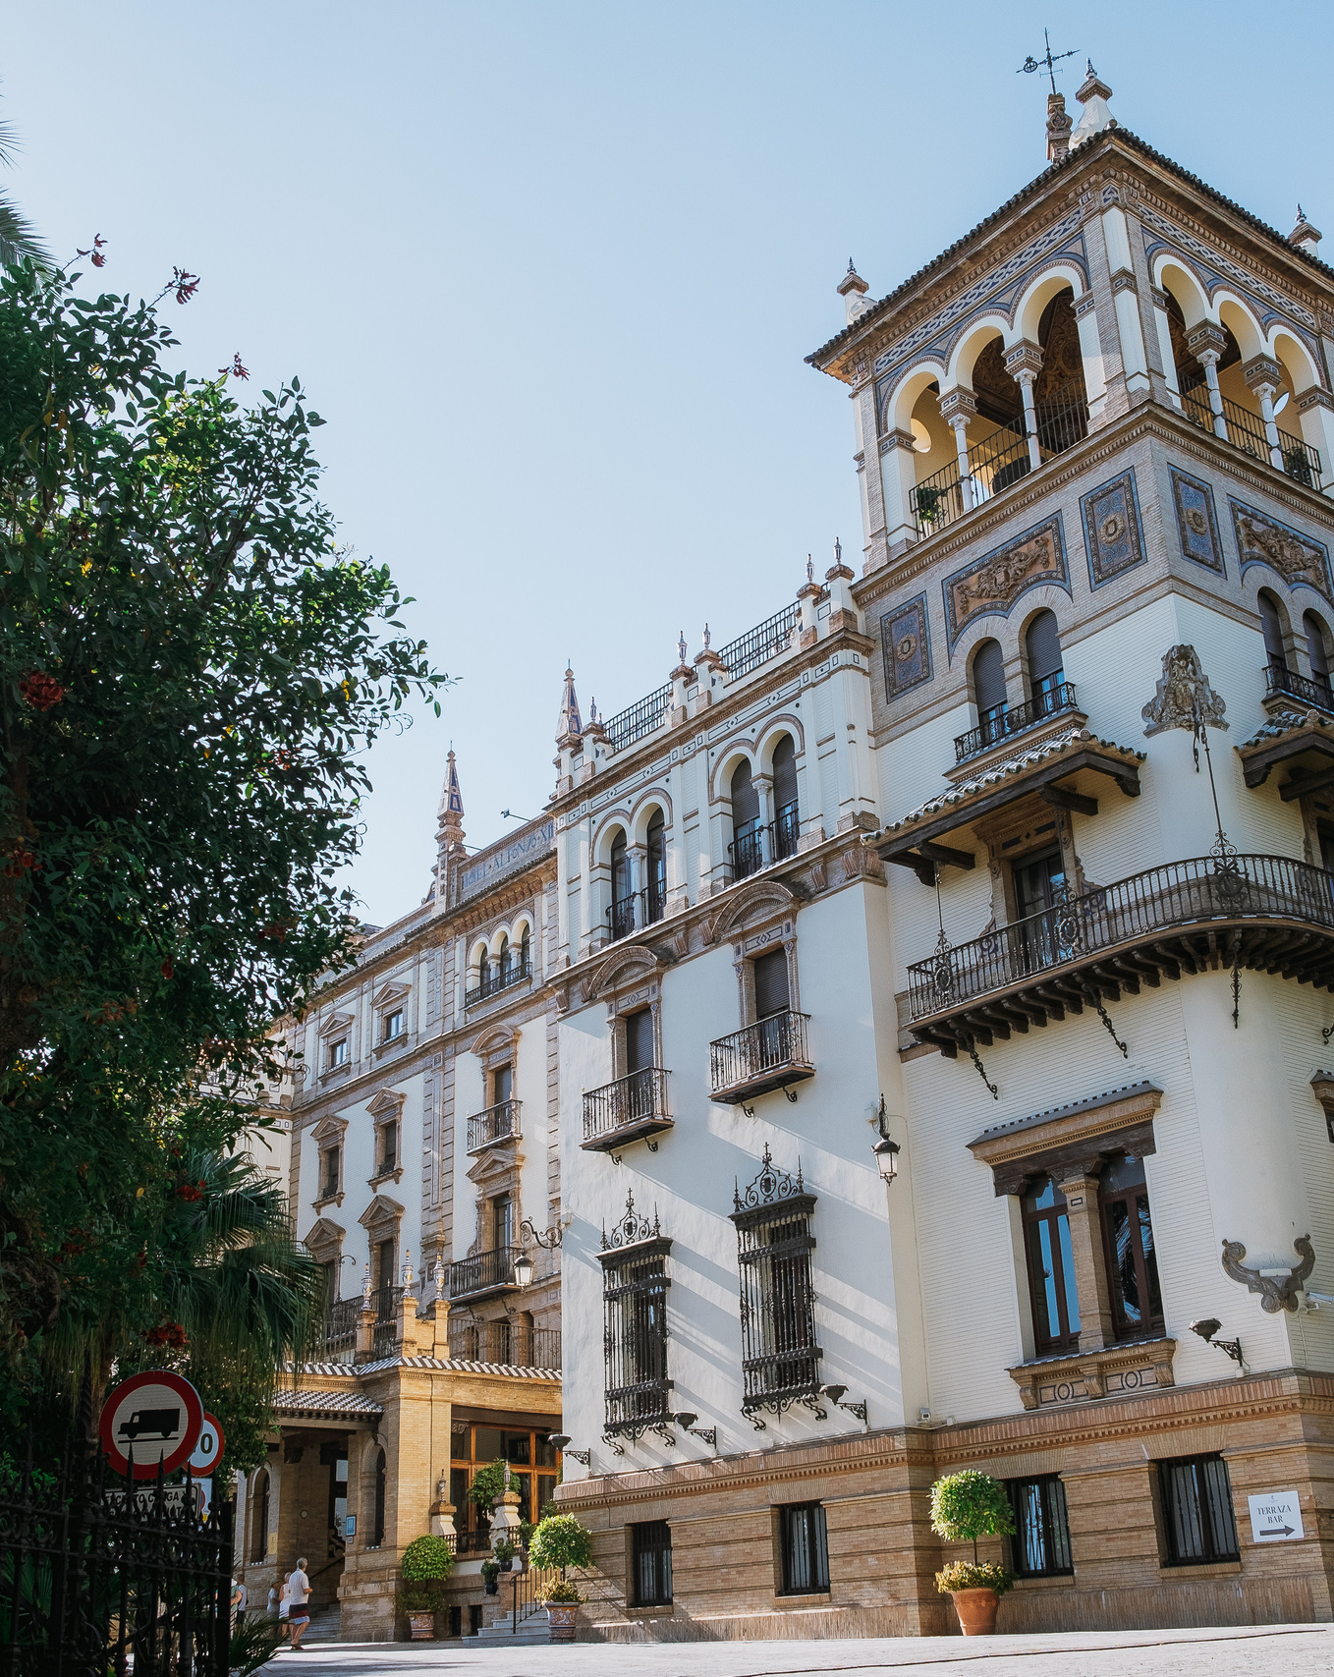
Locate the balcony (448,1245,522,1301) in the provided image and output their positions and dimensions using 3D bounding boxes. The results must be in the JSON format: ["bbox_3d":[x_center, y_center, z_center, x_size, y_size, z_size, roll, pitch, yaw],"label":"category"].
[{"bbox_3d":[-4.950,11.882,51.385,0.550,1.000,2.700,16,-29,-35],"label":"balcony"}]

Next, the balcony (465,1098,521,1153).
[{"bbox_3d":[-4.617,7.760,50.113,0.364,1.070,2.161,16,-29,-35],"label":"balcony"}]

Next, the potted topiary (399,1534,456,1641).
[{"bbox_3d":[-5.432,16.925,42.755,1.280,2.270,1.280,-2,-24,-1],"label":"potted topiary"}]

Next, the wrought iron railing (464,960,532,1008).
[{"bbox_3d":[-4.981,4.418,56.136,0.266,0.554,3.568,16,-29,-35],"label":"wrought iron railing"}]

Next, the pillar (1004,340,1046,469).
[{"bbox_3d":[6.708,-7.857,34.809,0.564,2.716,0.564,16,-29,-35],"label":"pillar"}]

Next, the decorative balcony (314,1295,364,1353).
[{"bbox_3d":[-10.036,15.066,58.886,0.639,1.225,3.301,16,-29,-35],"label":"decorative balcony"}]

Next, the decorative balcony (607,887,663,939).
[{"bbox_3d":[-0.675,1.691,39.914,0.234,1.065,2.077,16,-29,-35],"label":"decorative balcony"}]

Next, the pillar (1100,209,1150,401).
[{"bbox_3d":[8.127,-9.283,33.267,0.405,4.153,0.405,16,-29,-35],"label":"pillar"}]

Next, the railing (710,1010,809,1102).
[{"bbox_3d":[1.602,3.773,32.188,0.567,1.113,2.140,16,-29,-35],"label":"railing"}]

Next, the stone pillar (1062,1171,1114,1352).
[{"bbox_3d":[6.563,6.605,29.188,0.447,2.705,0.501,16,-29,-35],"label":"stone pillar"}]

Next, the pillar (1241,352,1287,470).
[{"bbox_3d":[10.562,-7.267,32.959,0.535,2.408,0.535,16,-29,-35],"label":"pillar"}]

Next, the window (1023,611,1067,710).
[{"bbox_3d":[6.627,-3.034,32.787,0.234,2.045,0.937,16,-29,-35],"label":"window"}]

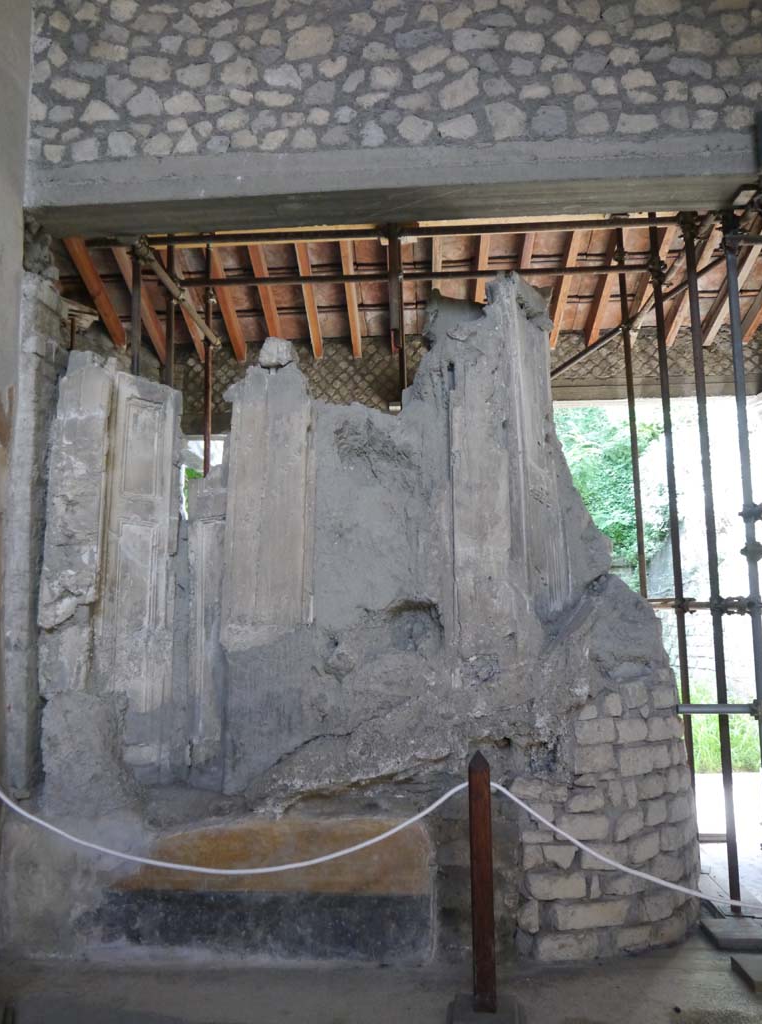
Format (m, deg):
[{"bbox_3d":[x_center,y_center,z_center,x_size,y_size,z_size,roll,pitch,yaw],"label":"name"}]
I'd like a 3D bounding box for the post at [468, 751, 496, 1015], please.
[{"bbox_3d":[0.405,1.461,3.555,0.083,0.985,0.083,-1,-8,4],"label":"post"}]

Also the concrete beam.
[{"bbox_3d":[0.023,-1.778,4.862,3.870,0.236,0.370,-1,-8,4],"label":"concrete beam"}]

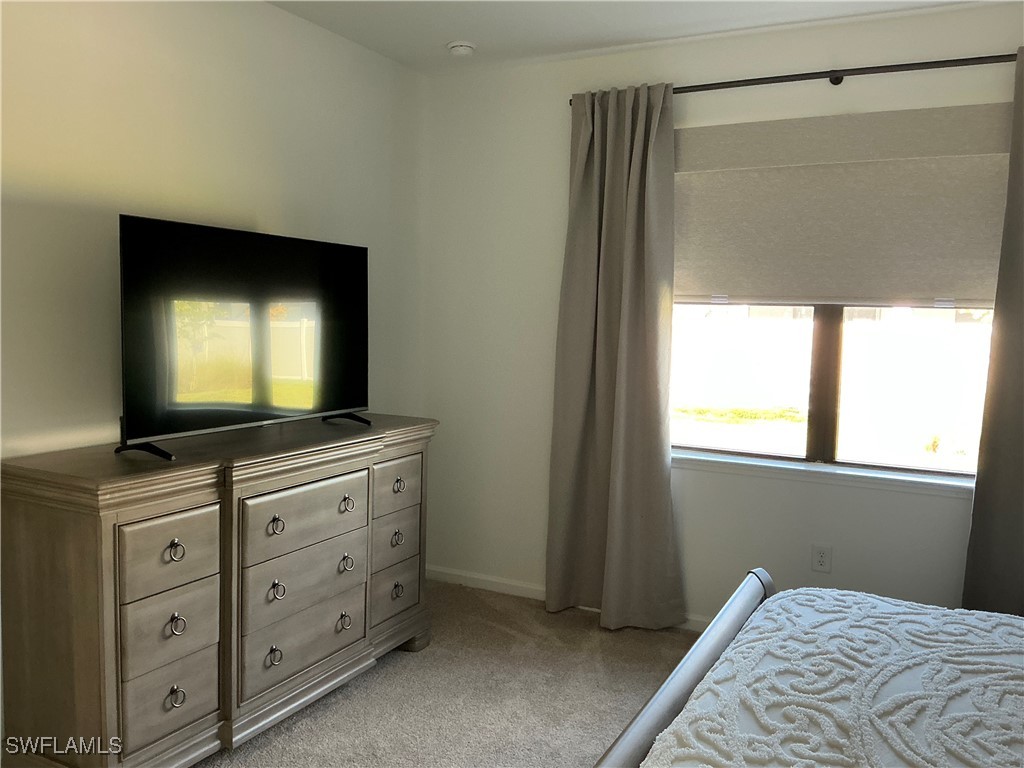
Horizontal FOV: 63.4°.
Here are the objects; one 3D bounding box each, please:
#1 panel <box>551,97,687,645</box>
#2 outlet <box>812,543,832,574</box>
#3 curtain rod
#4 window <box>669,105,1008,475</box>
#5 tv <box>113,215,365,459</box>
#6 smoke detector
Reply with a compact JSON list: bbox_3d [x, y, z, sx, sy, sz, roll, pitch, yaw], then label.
[{"bbox_3d":[0.515,-0.109,4.004,0.700,2.590,0.170,4,5,28],"label":"panel"},{"bbox_3d":[1.399,0.793,3.734,0.075,0.117,0.010,4,5,28],"label":"outlet"},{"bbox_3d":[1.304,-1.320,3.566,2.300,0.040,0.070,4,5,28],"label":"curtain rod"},{"bbox_3d":[1.414,-0.398,3.709,1.620,1.540,0.110,4,5,28],"label":"window"},{"bbox_3d":[-0.936,-0.183,3.147,0.250,0.763,1.238,4,5,28],"label":"tv"},{"bbox_3d":[-0.251,-1.653,4.108,0.135,0.045,0.135,1,5,0],"label":"smoke detector"}]

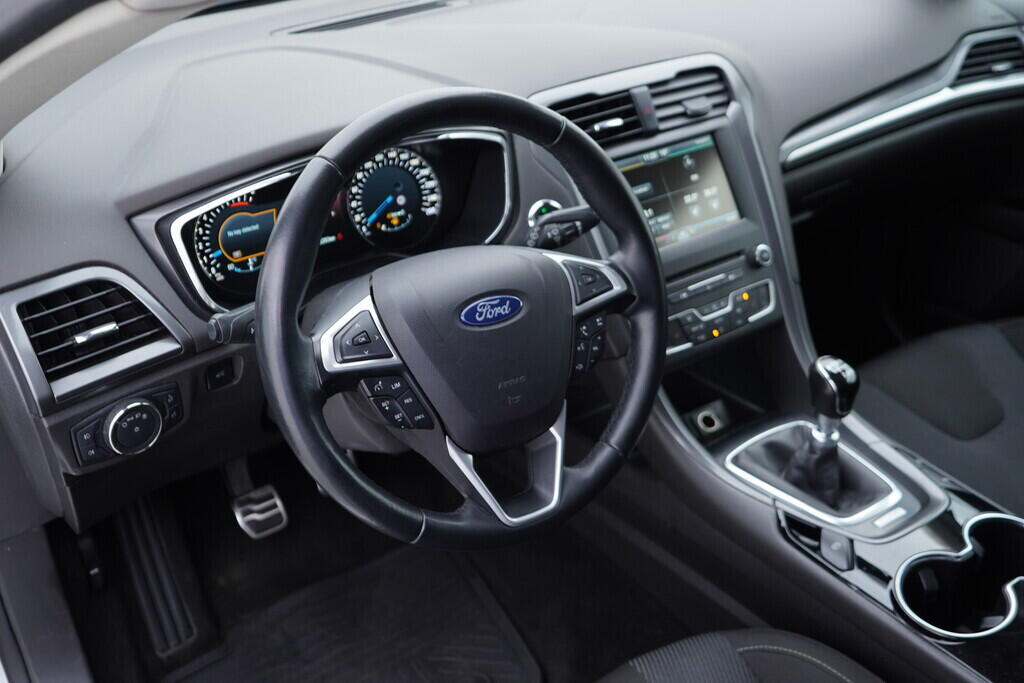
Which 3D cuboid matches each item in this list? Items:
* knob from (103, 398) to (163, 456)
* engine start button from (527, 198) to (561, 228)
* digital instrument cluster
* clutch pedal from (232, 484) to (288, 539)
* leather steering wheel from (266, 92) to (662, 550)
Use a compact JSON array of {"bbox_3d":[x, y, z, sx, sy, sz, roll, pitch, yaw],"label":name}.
[{"bbox_3d":[-0.326,0.074,0.880,0.051,0.051,0.026,-22,30,-34],"label":"knob"},{"bbox_3d":[0.038,-0.134,1.110,0.042,0.042,0.012,-12,14,-21],"label":"engine start button"},{"bbox_3d":[-0.165,-0.129,1.035,0.370,0.145,0.075,-18,16,-28],"label":"digital instrument cluster"},{"bbox_3d":[-0.332,0.224,1.350,0.060,0.057,0.022,-18,-8,-28],"label":"clutch pedal"},{"bbox_3d":[-0.037,-0.019,0.871,0.378,0.375,0.100,-18,10,-28],"label":"leather steering wheel"}]

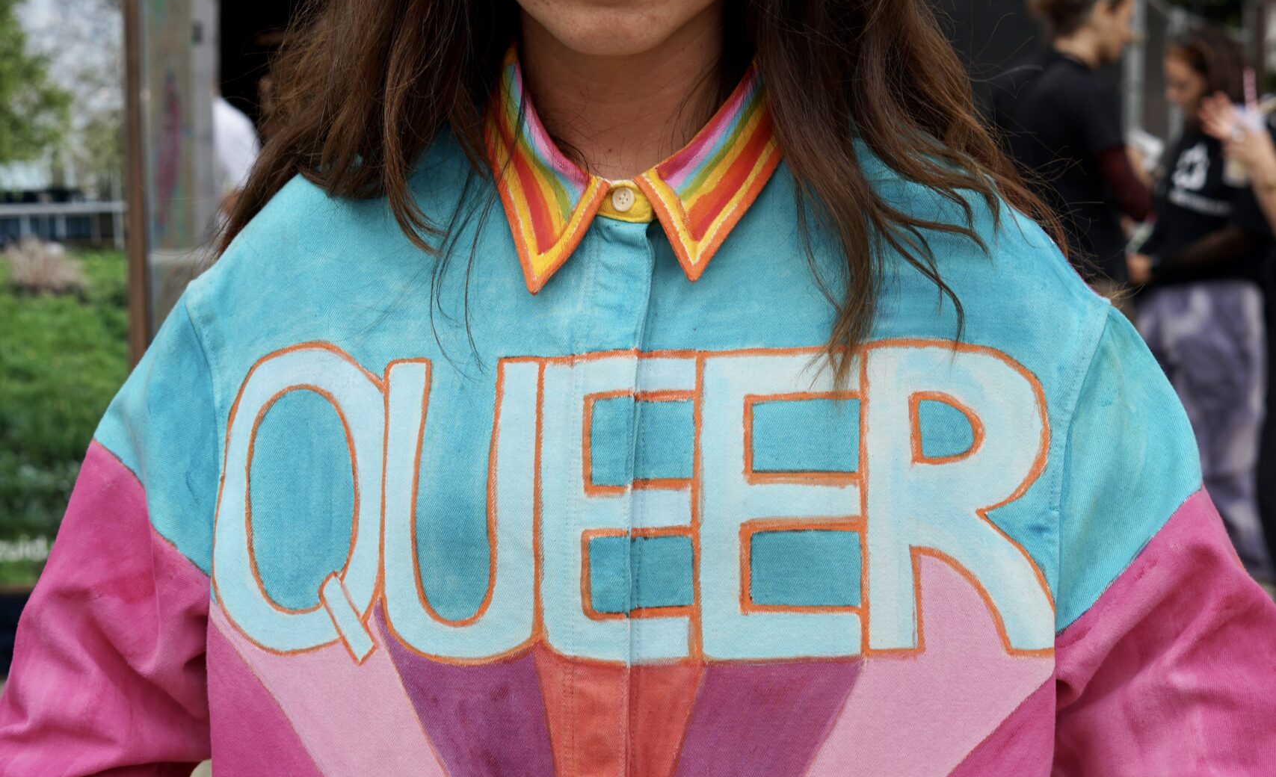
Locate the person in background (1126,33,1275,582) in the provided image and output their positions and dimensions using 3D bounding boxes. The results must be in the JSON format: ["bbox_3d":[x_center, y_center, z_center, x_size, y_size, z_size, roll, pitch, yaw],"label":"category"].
[{"bbox_3d":[1.556,-0.213,7.350,0.340,1.580,0.450,-5,8,-36],"label":"person in background"}]

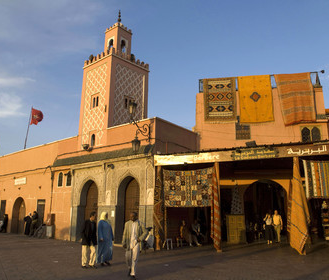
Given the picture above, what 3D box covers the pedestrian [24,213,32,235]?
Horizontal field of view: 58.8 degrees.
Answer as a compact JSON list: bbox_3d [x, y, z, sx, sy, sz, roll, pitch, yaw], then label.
[{"bbox_3d":[-10.458,6.481,22.501,0.450,1.640,0.520,-8,-16,29],"label":"pedestrian"}]

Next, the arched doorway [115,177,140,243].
[{"bbox_3d":[-1.728,3.725,15.466,1.870,3.550,0.550,-11,-18,38],"label":"arched doorway"}]

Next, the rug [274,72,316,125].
[{"bbox_3d":[7.723,-2.431,17.168,2.050,3.200,0.150,-2,-14,8],"label":"rug"}]

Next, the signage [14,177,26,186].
[{"bbox_3d":[-12.630,3.673,25.559,2.050,0.600,0.080,-11,-18,38],"label":"signage"}]

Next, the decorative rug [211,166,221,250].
[{"bbox_3d":[2.350,2.949,13.125,0.420,3.750,0.320,-4,-14,17],"label":"decorative rug"}]

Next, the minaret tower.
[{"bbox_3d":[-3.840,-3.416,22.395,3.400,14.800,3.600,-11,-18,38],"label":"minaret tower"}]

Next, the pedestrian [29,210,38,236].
[{"bbox_3d":[-9.330,5.968,20.882,0.500,1.730,0.550,3,-14,-14],"label":"pedestrian"}]

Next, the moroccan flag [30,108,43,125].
[{"bbox_3d":[-11.775,-2.165,26.914,1.150,1.500,0.400,1,-14,-6],"label":"moroccan flag"}]

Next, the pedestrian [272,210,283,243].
[{"bbox_3d":[6.370,4.895,16.512,0.550,1.750,0.400,-3,-14,14],"label":"pedestrian"}]

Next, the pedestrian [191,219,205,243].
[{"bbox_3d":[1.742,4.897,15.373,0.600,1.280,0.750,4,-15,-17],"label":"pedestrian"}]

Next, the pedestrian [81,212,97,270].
[{"bbox_3d":[-2.373,3.190,9.409,0.500,1.710,0.350,12,-18,-40],"label":"pedestrian"}]

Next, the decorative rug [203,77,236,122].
[{"bbox_3d":[3.385,-2.492,17.810,1.880,2.820,0.150,-2,-14,8],"label":"decorative rug"}]

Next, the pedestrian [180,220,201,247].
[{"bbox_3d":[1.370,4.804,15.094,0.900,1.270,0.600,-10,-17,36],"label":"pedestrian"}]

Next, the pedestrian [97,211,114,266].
[{"bbox_3d":[-1.915,3.296,9.774,0.420,1.680,0.530,-12,-18,40],"label":"pedestrian"}]

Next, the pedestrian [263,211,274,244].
[{"bbox_3d":[5.700,4.823,16.066,0.550,1.680,0.400,-3,-14,14],"label":"pedestrian"}]

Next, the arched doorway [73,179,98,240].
[{"bbox_3d":[-4.275,4.127,17.015,2.100,3.480,0.450,-11,-17,37],"label":"arched doorway"}]

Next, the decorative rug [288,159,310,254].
[{"bbox_3d":[5.620,2.695,12.414,0.780,4.000,0.450,-4,-14,17],"label":"decorative rug"}]

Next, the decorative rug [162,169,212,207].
[{"bbox_3d":[1.130,2.235,13.819,2.420,1.850,0.060,-4,-15,17],"label":"decorative rug"}]

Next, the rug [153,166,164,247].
[{"bbox_3d":[-0.250,3.081,13.967,0.500,3.600,0.300,-4,-14,17],"label":"rug"}]

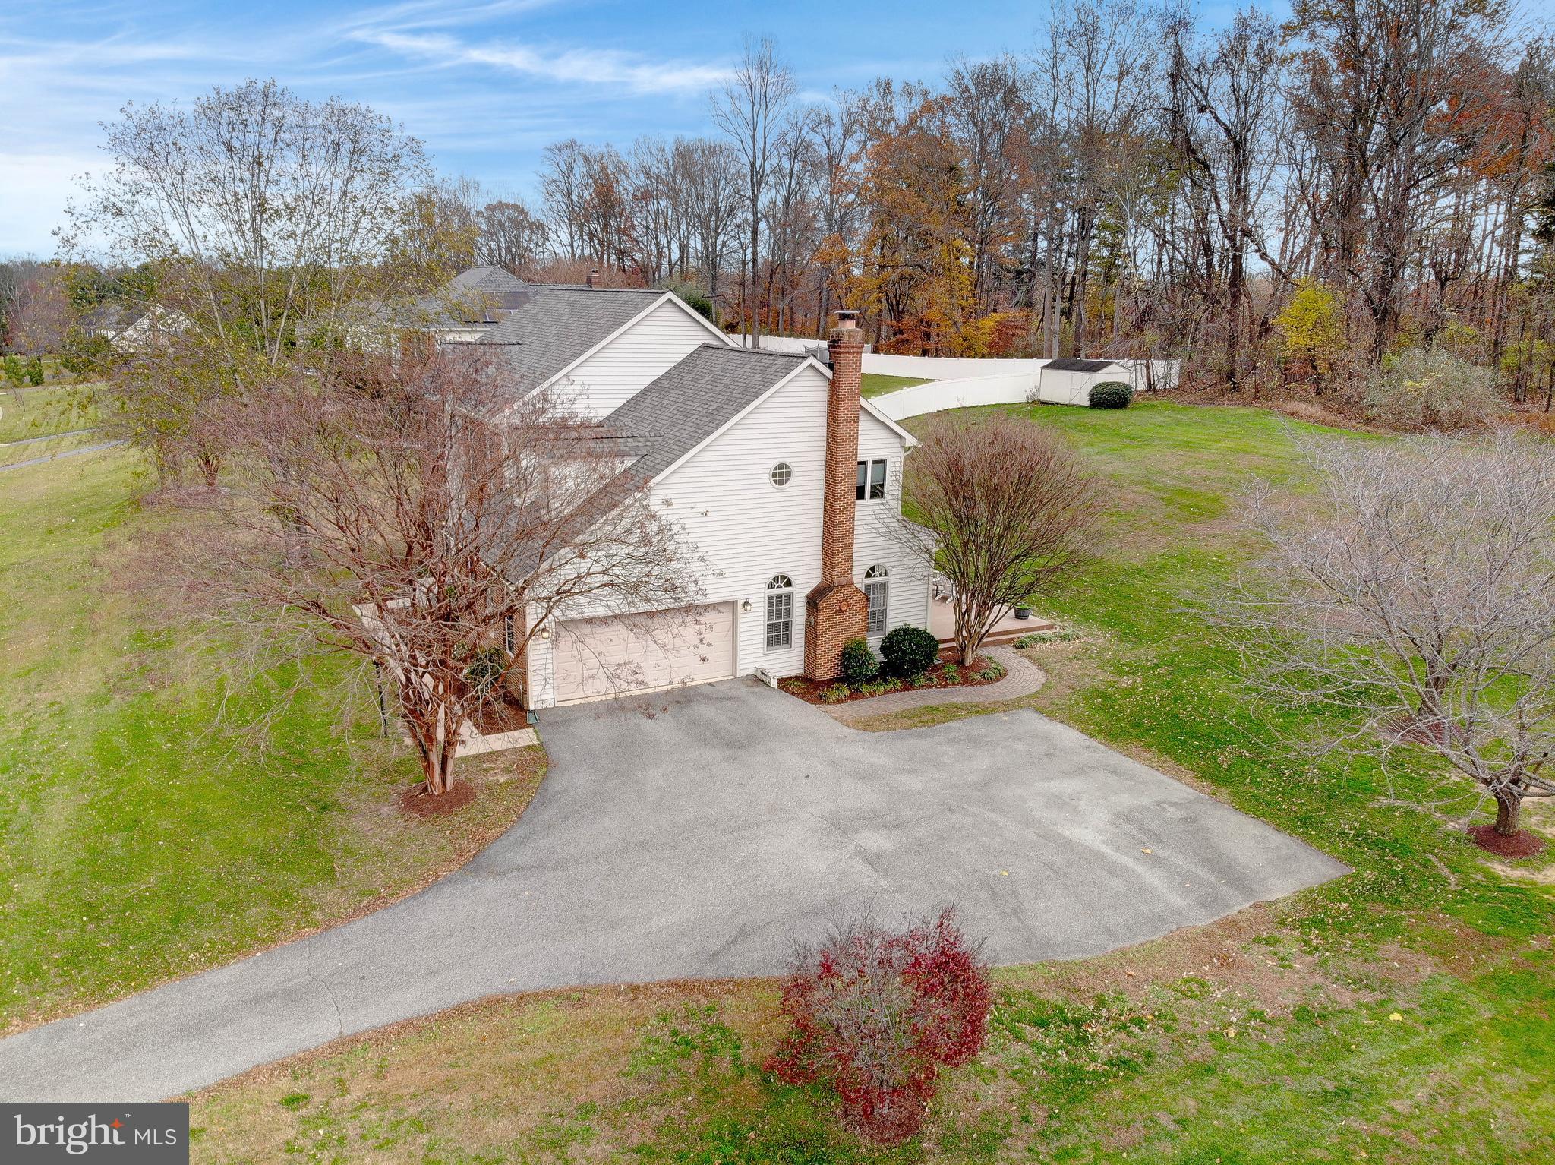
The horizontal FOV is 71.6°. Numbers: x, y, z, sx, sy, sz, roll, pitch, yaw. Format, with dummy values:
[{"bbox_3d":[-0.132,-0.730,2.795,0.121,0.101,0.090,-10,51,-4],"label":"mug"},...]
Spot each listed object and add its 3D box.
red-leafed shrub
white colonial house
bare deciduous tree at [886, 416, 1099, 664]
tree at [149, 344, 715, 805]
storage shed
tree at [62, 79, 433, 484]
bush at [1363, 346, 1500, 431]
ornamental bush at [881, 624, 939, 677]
[{"bbox_3d":[1.205,5.300,13.000,2.690,2.600,2.600,1,15,0],"label":"red-leafed shrub"},{"bbox_3d":[-4.950,-4.325,35.145,12.400,10.150,19.700,-6,17,-27],"label":"white colonial house"},{"bbox_3d":[5.955,-1.085,29.967,5.700,7.000,5.500,1,15,0],"label":"bare deciduous tree"},{"bbox_3d":[-6.297,-0.019,20.552,9.800,8.700,8.900,1,15,0],"label":"tree"},{"bbox_3d":[20.085,-13.106,70.581,3.200,2.700,4.650,-7,17,-30],"label":"storage shed"},{"bbox_3d":[-17.899,-8.571,37.319,12.000,16.000,11.200,1,15,0],"label":"tree"},{"bbox_3d":[33.900,-10.100,56.000,6.500,4.200,5.800,1,15,0],"label":"bush"},{"bbox_3d":[3.622,1.858,29.489,1.620,1.440,1.580,1,15,0],"label":"ornamental bush"}]

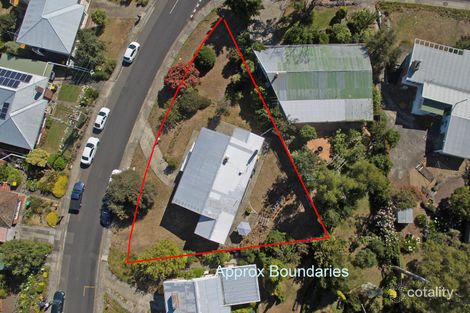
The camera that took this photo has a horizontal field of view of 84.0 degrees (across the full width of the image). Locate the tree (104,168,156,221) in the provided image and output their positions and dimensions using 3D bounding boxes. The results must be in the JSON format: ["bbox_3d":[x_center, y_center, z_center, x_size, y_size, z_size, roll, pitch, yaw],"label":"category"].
[{"bbox_3d":[-17.267,6.388,43.295,8.155,5.800,8.559,0,81,-1],"label":"tree"}]

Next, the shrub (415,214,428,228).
[{"bbox_3d":[31.730,10.970,44.400,2.100,1.800,2.100,0,90,0],"label":"shrub"}]

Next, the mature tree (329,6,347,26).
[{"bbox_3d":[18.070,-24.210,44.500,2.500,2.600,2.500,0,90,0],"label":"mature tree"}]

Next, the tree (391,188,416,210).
[{"bbox_3d":[26.909,6.866,41.743,3.610,3.200,3.470,0,81,1],"label":"tree"}]

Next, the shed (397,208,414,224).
[{"bbox_3d":[28.400,9.870,44.300,2.500,2.150,2.450,0,90,0],"label":"shed"}]

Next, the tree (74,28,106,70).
[{"bbox_3d":[-27.176,-20.146,49.242,5.180,5.500,7.880,0,81,1],"label":"tree"}]

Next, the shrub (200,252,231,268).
[{"bbox_3d":[-3.065,17.238,43.352,4.542,3.000,2.596,0,81,-1],"label":"shrub"}]

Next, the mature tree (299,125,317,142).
[{"bbox_3d":[13.082,-4.190,46.931,2.986,3.000,2.986,0,81,-1],"label":"mature tree"}]

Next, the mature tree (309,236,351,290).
[{"bbox_3d":[14.432,16.155,39.713,5.600,6.500,7.650,0,81,1],"label":"mature tree"}]

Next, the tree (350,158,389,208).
[{"bbox_3d":[22.010,4.140,42.400,6.300,6.000,6.800,0,90,0],"label":"tree"}]

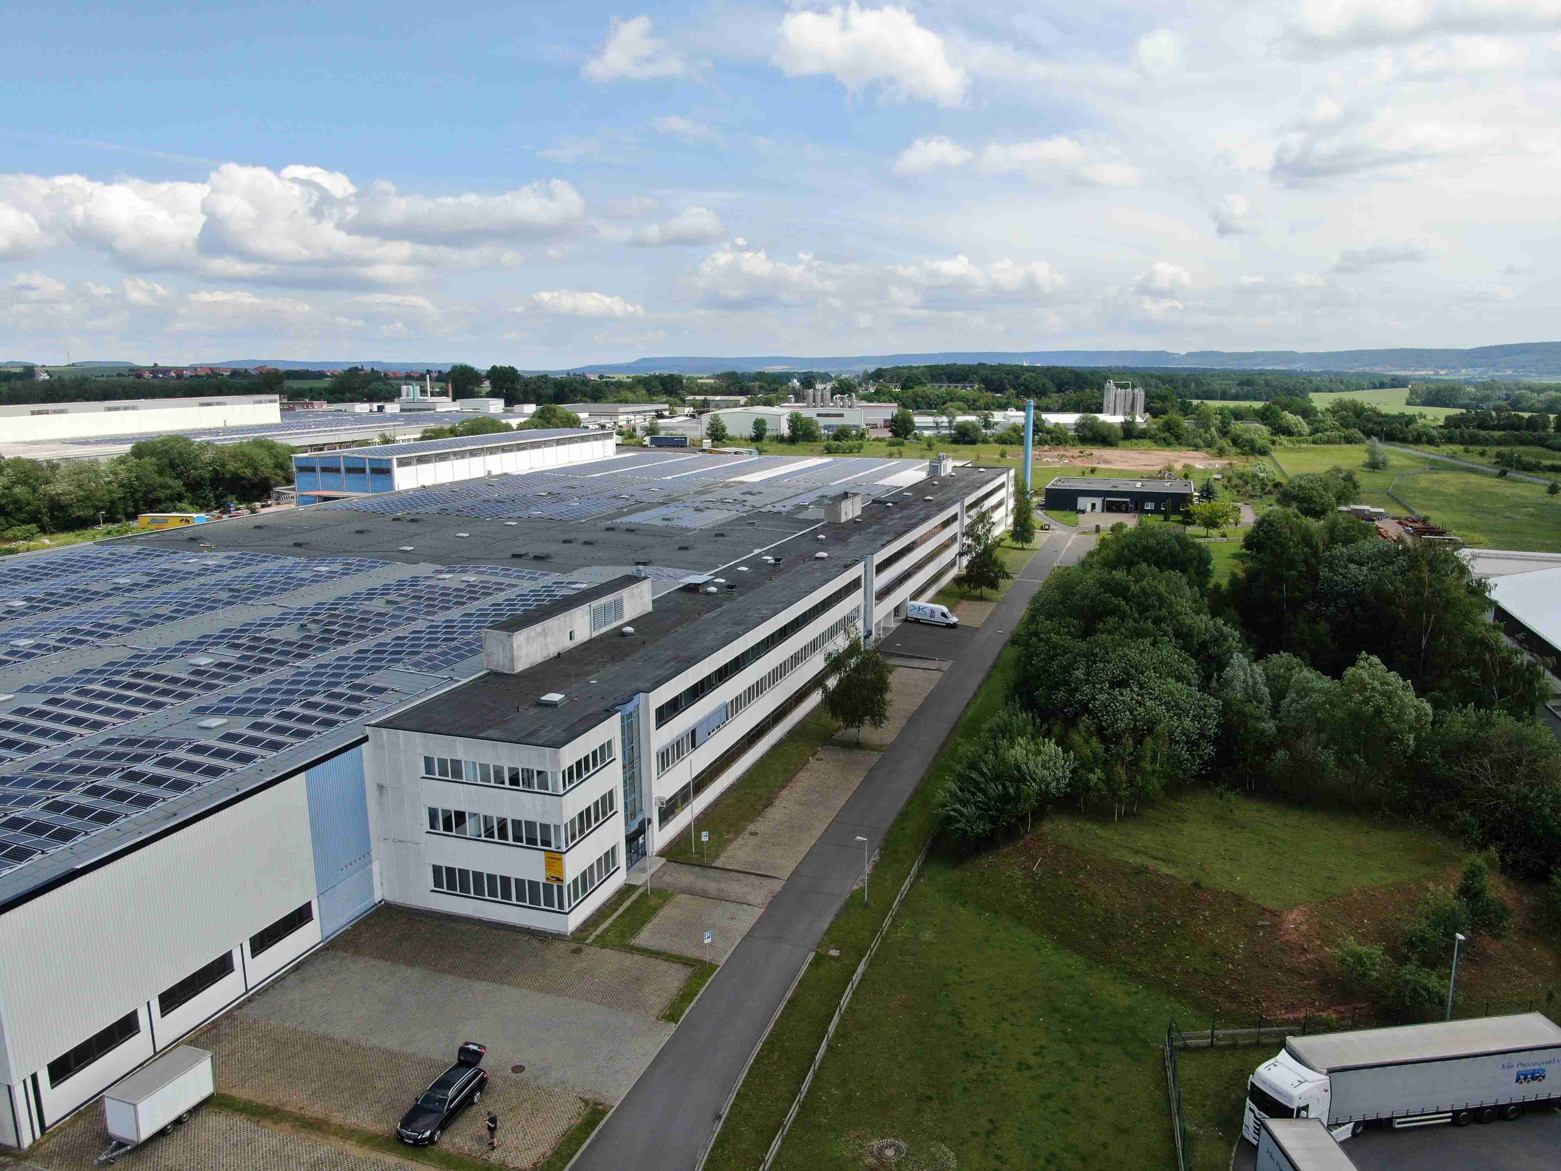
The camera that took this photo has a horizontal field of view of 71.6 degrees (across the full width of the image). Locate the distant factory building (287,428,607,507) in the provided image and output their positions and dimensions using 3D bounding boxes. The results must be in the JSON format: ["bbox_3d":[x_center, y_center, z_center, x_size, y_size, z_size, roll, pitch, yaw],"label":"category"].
[{"bbox_3d":[-72.220,-28.684,260.193,24.800,12.200,90.800,3,12,19],"label":"distant factory building"}]

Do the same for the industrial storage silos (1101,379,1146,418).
[{"bbox_3d":[190.329,-99.480,600.307,23.000,28.000,13.000,3,12,19],"label":"industrial storage silos"}]

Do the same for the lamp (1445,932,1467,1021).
[{"bbox_3d":[35.238,21.246,56.539,0.220,6.300,0.700,-2,11,-8],"label":"lamp"}]

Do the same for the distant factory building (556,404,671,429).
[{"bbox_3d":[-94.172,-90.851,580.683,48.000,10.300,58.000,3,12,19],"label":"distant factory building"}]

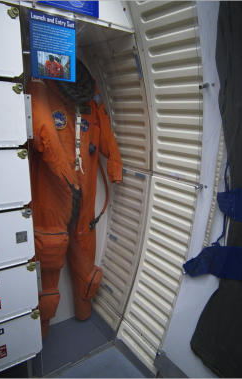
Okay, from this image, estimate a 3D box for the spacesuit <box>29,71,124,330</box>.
[{"bbox_3d":[-0.298,0.198,1.582,0.600,1.600,0.370,-11,21,-35],"label":"spacesuit"}]

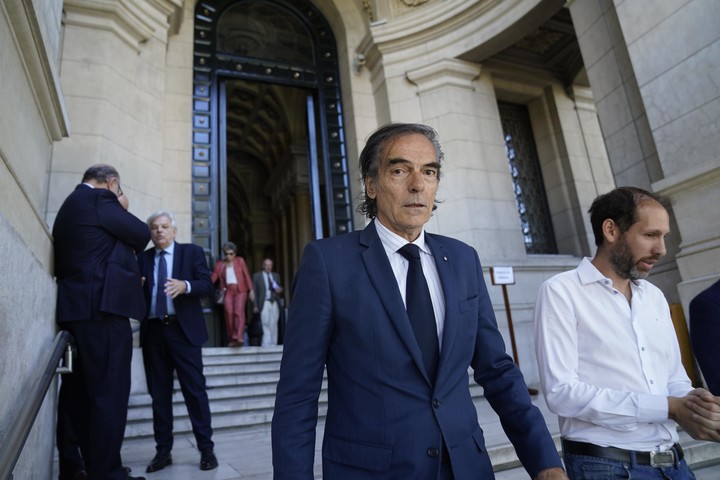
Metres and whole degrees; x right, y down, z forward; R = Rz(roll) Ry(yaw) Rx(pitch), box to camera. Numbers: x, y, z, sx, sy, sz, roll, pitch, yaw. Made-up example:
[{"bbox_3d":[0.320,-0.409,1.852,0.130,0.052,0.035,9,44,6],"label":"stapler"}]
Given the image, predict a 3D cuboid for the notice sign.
[{"bbox_3d":[2.115,0.525,7.100,0.370,0.280,0.040,1,-18,-22],"label":"notice sign"}]

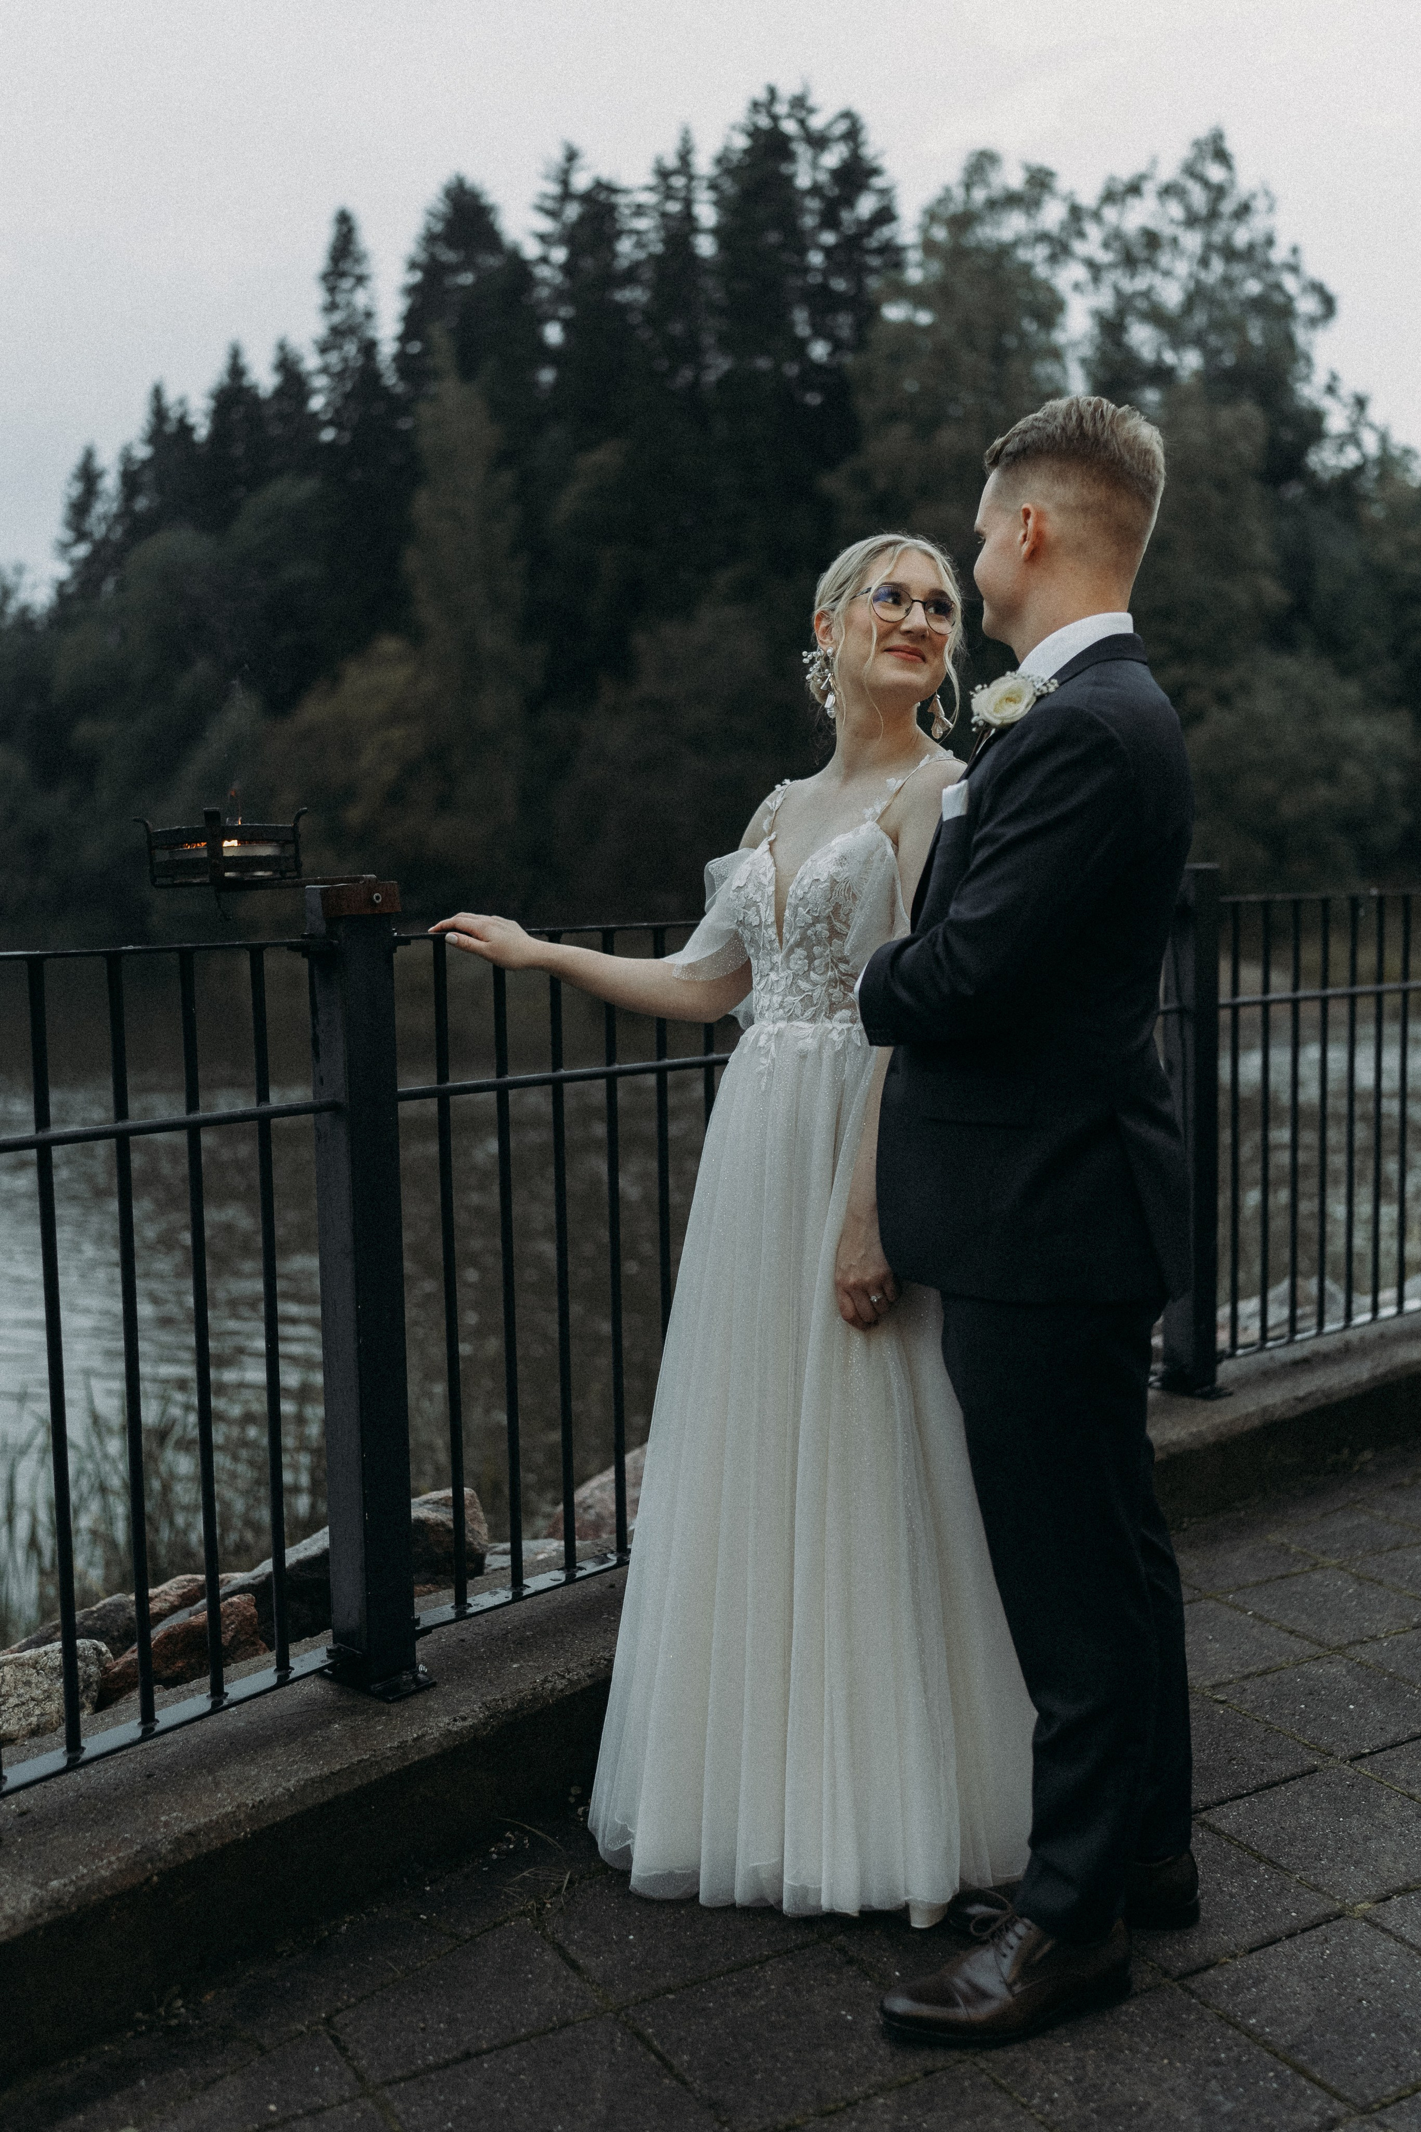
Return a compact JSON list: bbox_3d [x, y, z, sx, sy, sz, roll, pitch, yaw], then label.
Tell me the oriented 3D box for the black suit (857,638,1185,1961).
[{"bbox_3d":[0.404,0.264,2.437,0.400,1.500,0.520,1,6,15],"label":"black suit"}]

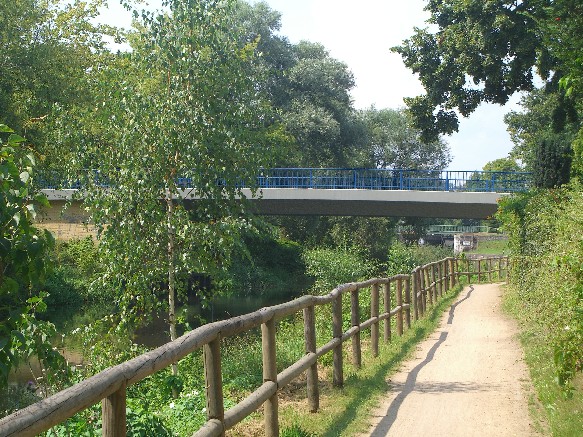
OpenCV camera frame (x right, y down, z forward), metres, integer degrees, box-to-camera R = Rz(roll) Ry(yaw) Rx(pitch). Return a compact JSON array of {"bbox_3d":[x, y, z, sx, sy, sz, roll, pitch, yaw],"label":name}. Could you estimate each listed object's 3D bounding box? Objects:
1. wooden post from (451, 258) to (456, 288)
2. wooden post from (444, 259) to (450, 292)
[{"bbox_3d":[5.622,1.943,56.016,0.115,1.040,0.115,-2,-1,0],"label":"wooden post"},{"bbox_3d":[4.893,1.821,50.500,0.110,1.030,0.110,-4,-1,0],"label":"wooden post"}]

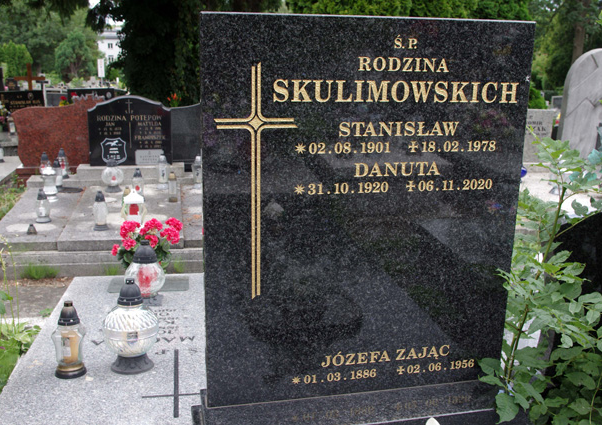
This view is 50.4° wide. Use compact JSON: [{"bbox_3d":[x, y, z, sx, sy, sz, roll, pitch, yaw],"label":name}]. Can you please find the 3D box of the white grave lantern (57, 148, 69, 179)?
[{"bbox_3d":[-2.199,-0.458,5.922,0.107,0.261,0.107,-1,12,-10],"label":"white grave lantern"}]

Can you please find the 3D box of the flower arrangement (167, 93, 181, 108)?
[{"bbox_3d":[-2.075,-1.759,10.460,0.245,0.372,0.245,-1,12,-10],"label":"flower arrangement"}]

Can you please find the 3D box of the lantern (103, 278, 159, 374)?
[{"bbox_3d":[-0.554,0.365,2.087,0.180,0.304,0.180,-1,12,-10],"label":"lantern"}]

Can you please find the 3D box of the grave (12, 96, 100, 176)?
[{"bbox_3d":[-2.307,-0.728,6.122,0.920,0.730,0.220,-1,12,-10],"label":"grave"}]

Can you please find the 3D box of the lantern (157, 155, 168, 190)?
[{"bbox_3d":[-1.245,-0.369,5.768,0.104,0.292,0.104,-1,12,-10],"label":"lantern"}]

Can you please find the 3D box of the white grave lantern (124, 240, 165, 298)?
[{"bbox_3d":[-0.703,0.267,2.879,0.185,0.282,0.185,-1,12,-10],"label":"white grave lantern"}]

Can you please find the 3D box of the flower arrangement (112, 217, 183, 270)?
[{"bbox_3d":[-0.765,0.194,3.181,0.348,0.346,0.331,-1,12,-10],"label":"flower arrangement"}]

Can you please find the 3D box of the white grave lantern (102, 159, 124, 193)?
[{"bbox_3d":[-1.672,-0.336,5.694,0.192,0.275,0.192,-1,12,-10],"label":"white grave lantern"}]

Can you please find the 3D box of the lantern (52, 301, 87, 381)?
[{"bbox_3d":[-0.742,0.402,2.046,0.109,0.243,0.109,-1,12,-10],"label":"lantern"}]

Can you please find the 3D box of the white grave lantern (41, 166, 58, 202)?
[{"bbox_3d":[-2.128,-0.251,5.405,0.134,0.296,0.134,-1,12,-10],"label":"white grave lantern"}]

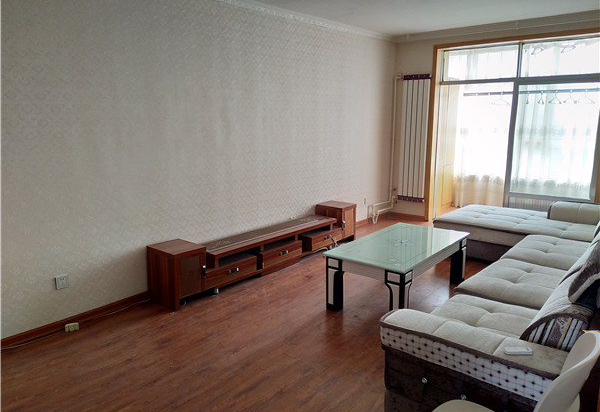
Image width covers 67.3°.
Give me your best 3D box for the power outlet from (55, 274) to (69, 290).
[{"bbox_3d":[-1.700,0.547,3.231,0.012,0.087,0.087,9,15,39],"label":"power outlet"}]

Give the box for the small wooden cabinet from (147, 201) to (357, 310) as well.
[{"bbox_3d":[-0.287,0.380,4.562,0.368,0.444,2.546,9,15,39],"label":"small wooden cabinet"}]

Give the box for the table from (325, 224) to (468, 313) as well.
[{"bbox_3d":[0.841,0.530,3.756,0.680,0.462,1.282,9,15,38],"label":"table"}]

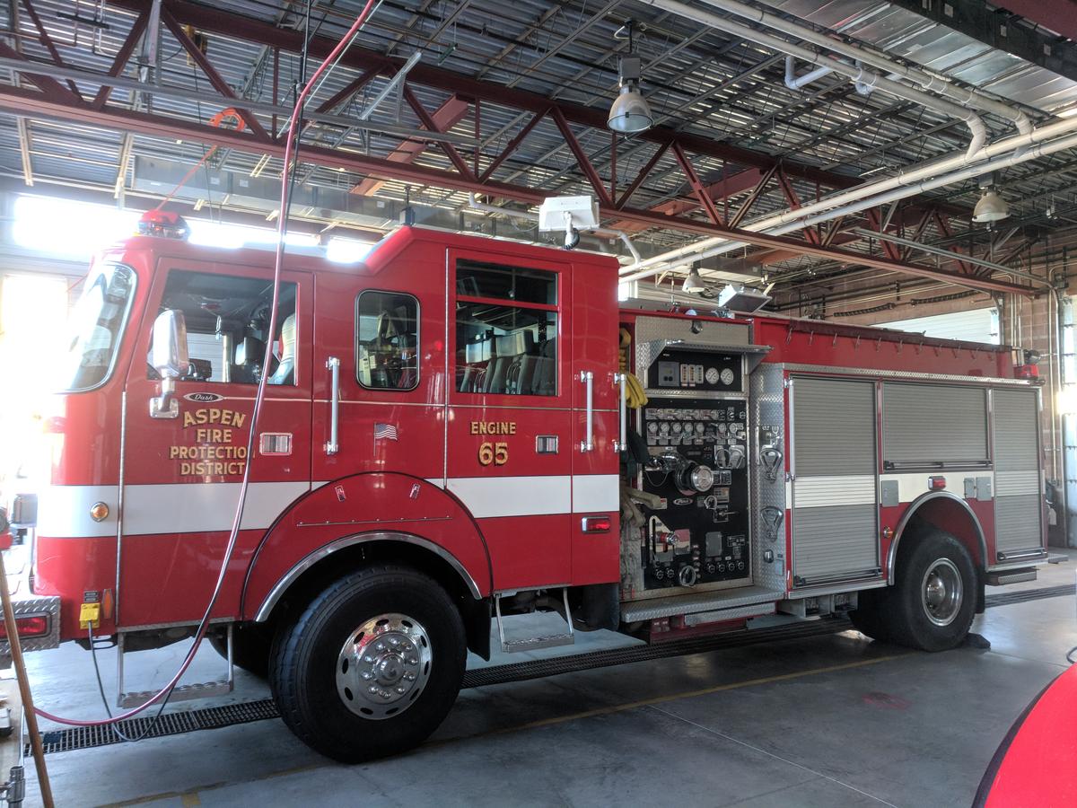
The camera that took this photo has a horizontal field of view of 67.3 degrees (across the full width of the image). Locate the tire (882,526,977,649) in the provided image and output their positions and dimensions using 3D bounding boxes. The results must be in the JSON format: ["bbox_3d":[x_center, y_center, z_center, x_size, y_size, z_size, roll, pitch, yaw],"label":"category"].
[{"bbox_3d":[3.545,1.649,7.318,1.070,1.070,0.285,2,-4,-30],"label":"tire"}]

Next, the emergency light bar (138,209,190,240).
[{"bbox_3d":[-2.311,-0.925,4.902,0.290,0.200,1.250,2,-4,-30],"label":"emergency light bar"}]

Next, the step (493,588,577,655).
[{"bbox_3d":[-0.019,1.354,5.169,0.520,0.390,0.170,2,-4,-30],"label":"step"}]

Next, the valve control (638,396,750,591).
[{"bbox_3d":[1.289,0.663,6.150,1.120,1.460,0.260,2,-4,-30],"label":"valve control"}]

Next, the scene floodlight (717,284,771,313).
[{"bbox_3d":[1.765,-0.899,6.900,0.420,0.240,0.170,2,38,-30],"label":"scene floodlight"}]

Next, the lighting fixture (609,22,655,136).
[{"bbox_3d":[0.831,-2.986,7.368,0.420,0.996,0.420,0,-3,0],"label":"lighting fixture"}]

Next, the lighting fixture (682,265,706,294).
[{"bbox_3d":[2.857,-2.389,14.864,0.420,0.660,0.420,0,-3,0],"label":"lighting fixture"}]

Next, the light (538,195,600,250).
[{"bbox_3d":[0.233,-1.366,6.080,0.420,0.400,0.200,-1,-3,15],"label":"light"}]

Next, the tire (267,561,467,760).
[{"bbox_3d":[-0.964,1.502,4.734,1.080,1.080,0.375,2,-4,-36],"label":"tire"}]

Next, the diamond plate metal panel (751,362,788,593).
[{"bbox_3d":[1.803,0.570,6.384,0.120,1.780,0.370,2,-4,-30],"label":"diamond plate metal panel"}]

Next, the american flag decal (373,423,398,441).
[{"bbox_3d":[-0.873,0.159,4.653,0.145,0.100,0.010,2,-4,-30],"label":"american flag decal"}]

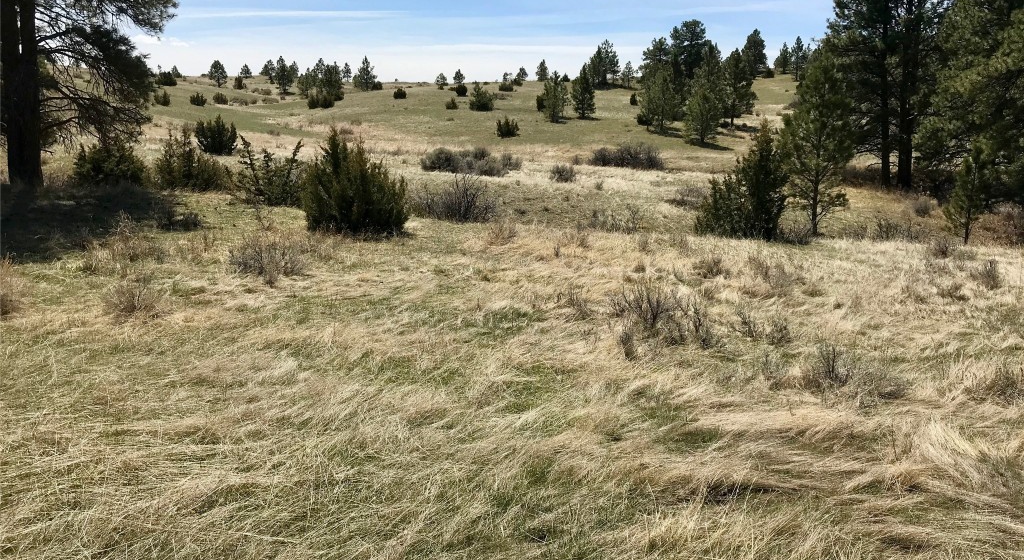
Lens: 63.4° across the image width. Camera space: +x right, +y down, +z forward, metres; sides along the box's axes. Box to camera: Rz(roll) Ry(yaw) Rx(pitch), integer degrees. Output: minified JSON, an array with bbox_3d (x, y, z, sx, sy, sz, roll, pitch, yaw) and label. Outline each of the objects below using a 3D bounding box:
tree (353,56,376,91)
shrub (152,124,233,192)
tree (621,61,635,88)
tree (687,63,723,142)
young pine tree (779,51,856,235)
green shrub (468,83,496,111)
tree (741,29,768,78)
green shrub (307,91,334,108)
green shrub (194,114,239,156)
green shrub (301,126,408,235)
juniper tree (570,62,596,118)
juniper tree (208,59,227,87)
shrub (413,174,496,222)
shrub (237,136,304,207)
[{"bbox_3d":[-15.904,-22.257,89.309,2.588,3.559,2.458,0,12,0],"label":"tree"},{"bbox_3d":[-7.522,-2.837,19.500,1.846,1.523,1.477,-5,13,-20],"label":"shrub"},{"bbox_3d":[14.641,-26.050,105.000,1.739,3.480,1.739,2,13,8],"label":"tree"},{"bbox_3d":[10.054,-9.149,43.039,1.975,4.167,1.876,0,12,0],"label":"tree"},{"bbox_3d":[6.197,-2.745,16.801,1.582,3.686,1.503,0,12,0],"label":"young pine tree"},{"bbox_3d":[-2.086,-12.974,58.581,1.980,1.933,1.881,0,12,0],"label":"green shrub"},{"bbox_3d":[24.886,-23.228,85.003,2.873,4.956,2.730,0,12,0],"label":"tree"},{"bbox_3d":[-15.259,-14.382,66.000,2.186,1.406,1.858,-3,13,-12],"label":"green shrub"},{"bbox_3d":[-12.130,-5.931,34.000,1.770,1.690,1.593,-4,13,-19],"label":"green shrub"},{"bbox_3d":[-2.605,-1.646,13.700,1.751,1.751,1.576,-2,13,-10],"label":"green shrub"},{"bbox_3d":[5.525,-14.642,64.000,1.969,4.242,1.969,1,13,5],"label":"juniper tree"},{"bbox_3d":[-38.399,-27.055,108.000,2.300,3.579,2.300,-4,13,-19],"label":"juniper tree"},{"bbox_3d":[-1.111,-1.574,16.000,1.590,0.909,1.272,-1,13,-4],"label":"shrub"},{"bbox_3d":[-4.642,-2.080,15.922,1.307,1.339,1.242,0,12,0],"label":"shrub"}]

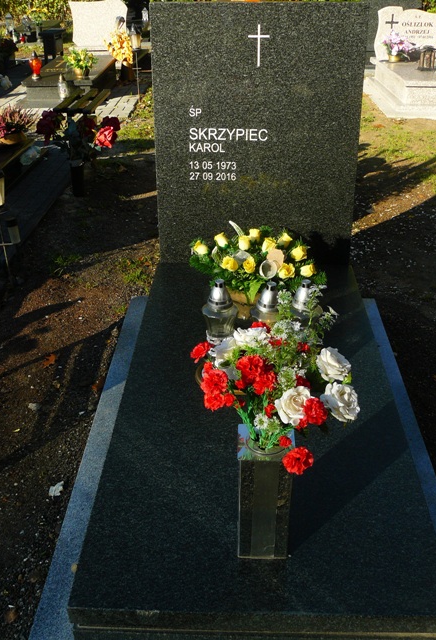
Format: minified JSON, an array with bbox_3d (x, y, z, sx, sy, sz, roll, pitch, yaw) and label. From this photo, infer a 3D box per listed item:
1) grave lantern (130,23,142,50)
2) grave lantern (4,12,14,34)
[{"bbox_3d":[-0.881,-3.077,7.226,0.125,0.280,0.125,1,28,2],"label":"grave lantern"},{"bbox_3d":[-3.440,-4.910,11.000,0.150,0.330,0.150,1,28,2],"label":"grave lantern"}]

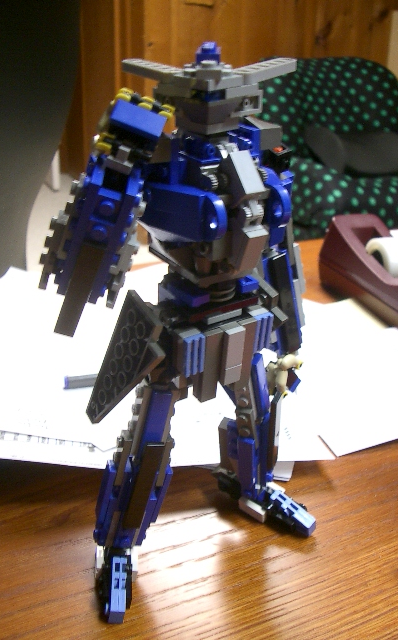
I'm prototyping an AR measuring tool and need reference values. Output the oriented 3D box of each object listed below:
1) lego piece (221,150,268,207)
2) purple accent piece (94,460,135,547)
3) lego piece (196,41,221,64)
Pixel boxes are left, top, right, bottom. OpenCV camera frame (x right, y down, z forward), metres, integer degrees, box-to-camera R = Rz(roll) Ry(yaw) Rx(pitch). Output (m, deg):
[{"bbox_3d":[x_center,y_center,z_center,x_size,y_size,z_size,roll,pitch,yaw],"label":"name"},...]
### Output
[{"bbox_3d":[0.015,-0.050,0.227,0.008,0.016,0.008,-14,-12,-29],"label":"lego piece"},{"bbox_3d":[-0.037,0.081,0.287,0.009,0.042,0.009,7,27,-19],"label":"purple accent piece"},{"bbox_3d":[0.004,-0.092,0.224,0.008,0.005,0.008,2,38,6],"label":"lego piece"}]

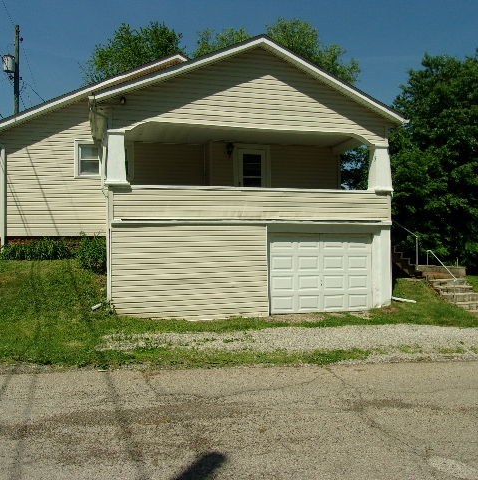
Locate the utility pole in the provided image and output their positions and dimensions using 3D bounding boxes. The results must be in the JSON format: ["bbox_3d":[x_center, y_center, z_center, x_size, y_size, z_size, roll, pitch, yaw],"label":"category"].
[{"bbox_3d":[-9.733,-4.514,21.948,0.280,9.968,0.280,-1,-1,-17],"label":"utility pole"}]

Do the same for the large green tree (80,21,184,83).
[{"bbox_3d":[-6.301,-6.234,29.928,7.300,13.676,7.300,-1,-1,-17],"label":"large green tree"}]

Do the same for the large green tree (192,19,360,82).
[{"bbox_3d":[2.703,-6.853,31.923,10.300,14.694,10.300,-1,-1,-17],"label":"large green tree"}]

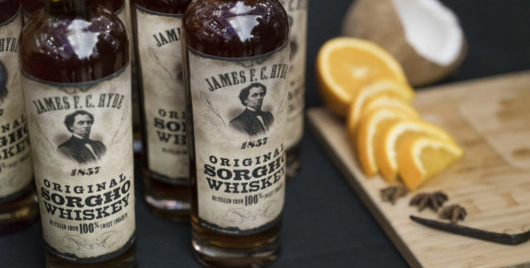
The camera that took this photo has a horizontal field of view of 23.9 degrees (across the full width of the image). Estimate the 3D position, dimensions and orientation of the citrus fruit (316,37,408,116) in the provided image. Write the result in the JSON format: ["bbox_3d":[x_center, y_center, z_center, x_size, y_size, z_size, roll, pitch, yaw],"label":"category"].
[{"bbox_3d":[0.080,-0.040,1.108,0.084,0.042,0.084,-27,66,-38],"label":"citrus fruit"}]

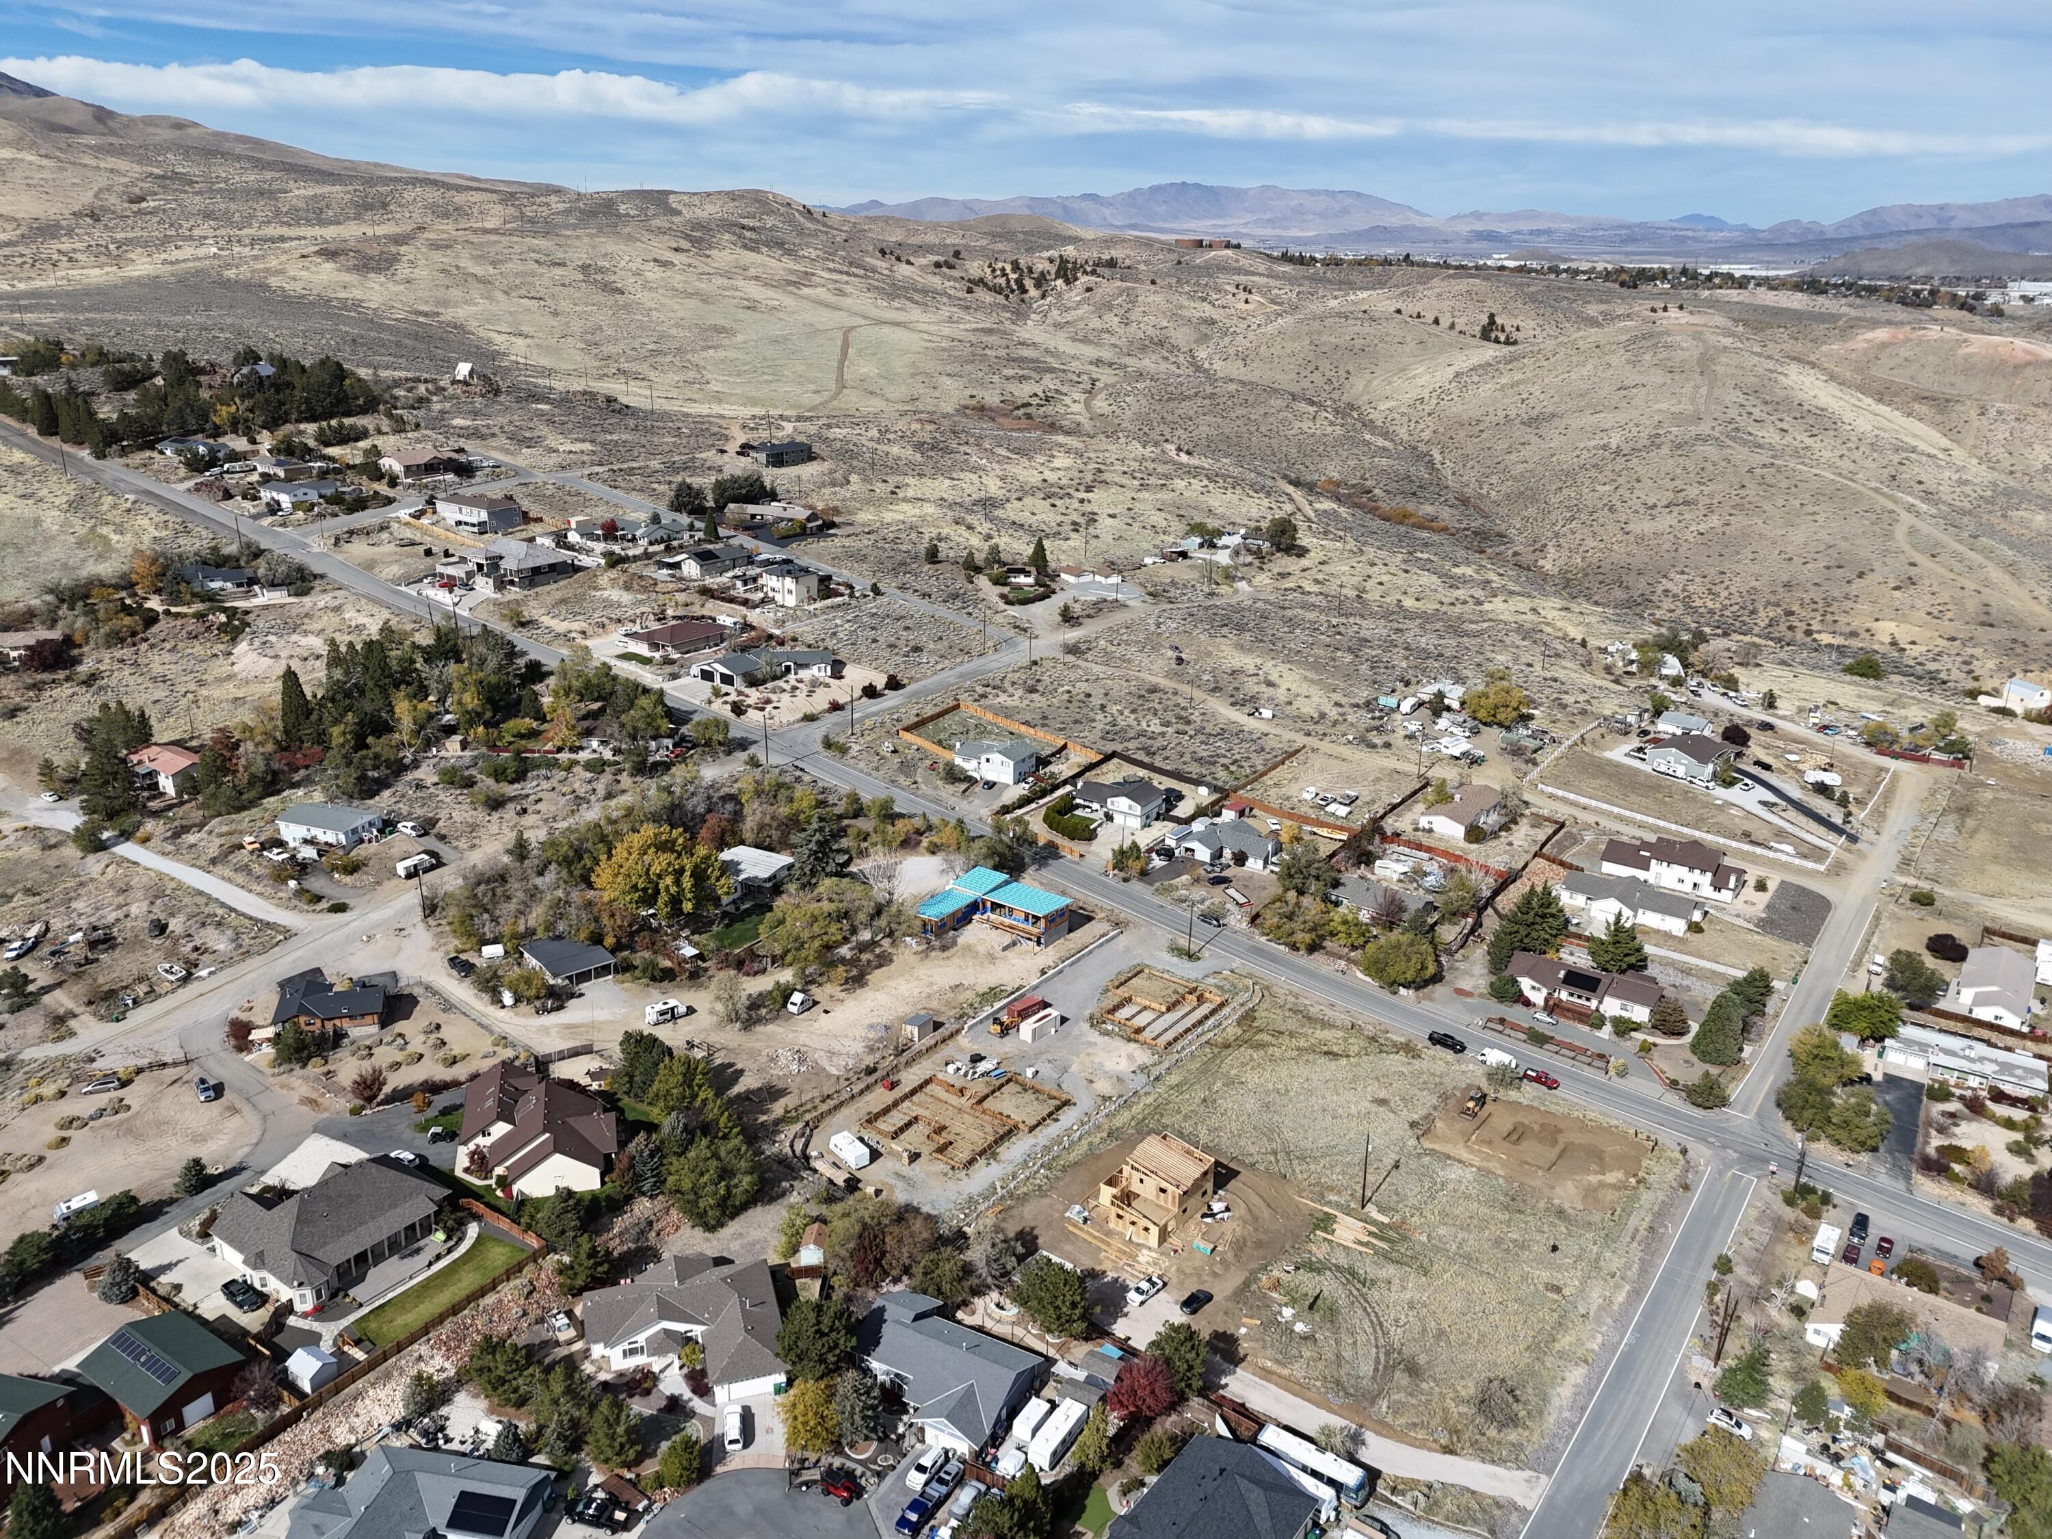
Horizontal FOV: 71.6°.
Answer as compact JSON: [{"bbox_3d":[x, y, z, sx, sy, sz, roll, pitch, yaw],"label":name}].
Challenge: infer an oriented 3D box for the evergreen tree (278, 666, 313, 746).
[{"bbox_3d":[-153.117,-13.263,298.008,6.500,17.500,6.500,0,21,0],"label":"evergreen tree"}]

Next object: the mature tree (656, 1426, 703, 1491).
[{"bbox_3d":[-37.752,74.982,154.399,5.000,7.300,5.000,0,21,0],"label":"mature tree"}]

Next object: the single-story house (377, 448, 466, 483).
[{"bbox_3d":[-164.890,-83.715,388.696,14.500,5.300,17.500,15,25,37],"label":"single-story house"}]

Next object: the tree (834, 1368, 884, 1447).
[{"bbox_3d":[-17.313,64.630,145.338,5.060,8.640,5.060,-3,20,-8],"label":"tree"}]

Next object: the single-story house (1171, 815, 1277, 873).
[{"bbox_3d":[44.060,16.000,299.610,18.240,4.710,15.680,13,24,32],"label":"single-story house"}]

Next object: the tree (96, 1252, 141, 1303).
[{"bbox_3d":[-100.830,56.110,157.650,4.300,5.800,4.300,0,21,0],"label":"tree"}]

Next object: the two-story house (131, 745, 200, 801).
[{"bbox_3d":[-170.994,-0.444,285.174,18.090,6.630,8.130,14,25,33],"label":"two-story house"}]

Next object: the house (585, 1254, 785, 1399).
[{"bbox_3d":[-41.744,67.298,172.953,22.940,5.510,21.860,-6,22,-15],"label":"house"}]

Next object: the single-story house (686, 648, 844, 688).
[{"bbox_3d":[-62.537,-24.647,337.062,33.330,5.100,17.740,1,21,4],"label":"single-story house"}]

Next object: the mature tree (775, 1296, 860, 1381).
[{"bbox_3d":[-22.440,60.860,151.570,8.800,9.200,8.800,0,21,0],"label":"mature tree"}]

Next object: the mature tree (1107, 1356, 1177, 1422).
[{"bbox_3d":[12.120,63.760,146.400,7.200,6.300,7.000,2,21,6],"label":"mature tree"}]

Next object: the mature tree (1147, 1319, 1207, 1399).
[{"bbox_3d":[17.190,66.290,159.840,7.000,9.200,7.000,0,21,0],"label":"mature tree"}]

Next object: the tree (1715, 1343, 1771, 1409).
[{"bbox_3d":[79.923,67.317,158.684,5.700,7.040,5.700,11,23,30],"label":"tree"}]

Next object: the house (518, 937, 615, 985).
[{"bbox_3d":[-75.338,30.894,234.254,10.620,4.130,14.170,-15,26,-35],"label":"house"}]

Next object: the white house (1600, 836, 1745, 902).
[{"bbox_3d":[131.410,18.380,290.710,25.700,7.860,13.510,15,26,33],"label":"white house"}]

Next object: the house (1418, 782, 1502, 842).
[{"bbox_3d":[98.020,8.630,319.320,10.860,4.610,23.570,14,25,33],"label":"house"}]

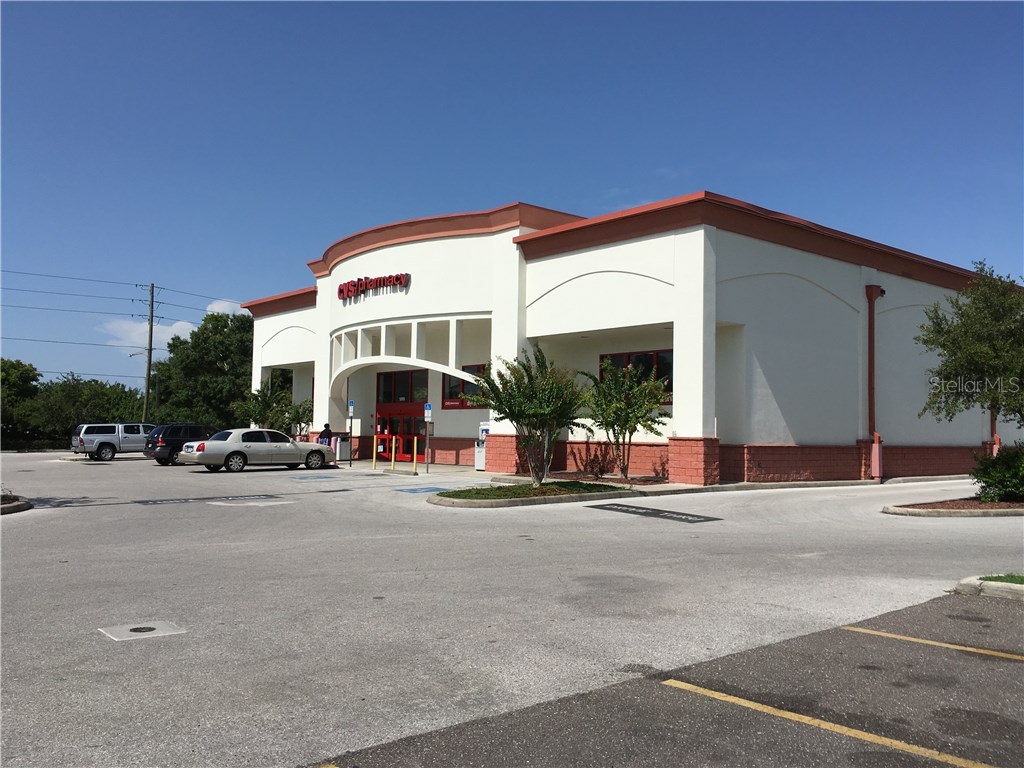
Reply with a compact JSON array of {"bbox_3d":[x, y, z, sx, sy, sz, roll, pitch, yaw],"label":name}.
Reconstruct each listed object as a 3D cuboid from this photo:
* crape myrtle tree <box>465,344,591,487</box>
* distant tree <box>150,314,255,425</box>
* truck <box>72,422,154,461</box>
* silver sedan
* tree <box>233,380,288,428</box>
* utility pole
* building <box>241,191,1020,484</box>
[{"bbox_3d":[0.416,0.807,21.413,3.100,3.530,3.100,1,-3,1],"label":"crape myrtle tree"},{"bbox_3d":[-23.525,-0.345,68.166,10.500,10.480,10.500,2,-3,-19],"label":"distant tree"},{"bbox_3d":[-19.250,2.940,43.350,5.300,1.800,1.920,4,-4,-42],"label":"truck"},{"bbox_3d":[-9.050,2.370,31.000,5.470,1.490,1.990,3,-4,-40],"label":"silver sedan"},{"bbox_3d":[-12.162,1.646,41.511,2.800,3.530,2.800,2,-3,-16],"label":"tree"},{"bbox_3d":[-26.298,-1.353,62.199,0.360,11.800,0.360,1,-3,0],"label":"utility pole"},{"bbox_3d":[6.991,-0.548,44.409,35.000,8.950,31.000,3,-4,-40],"label":"building"}]

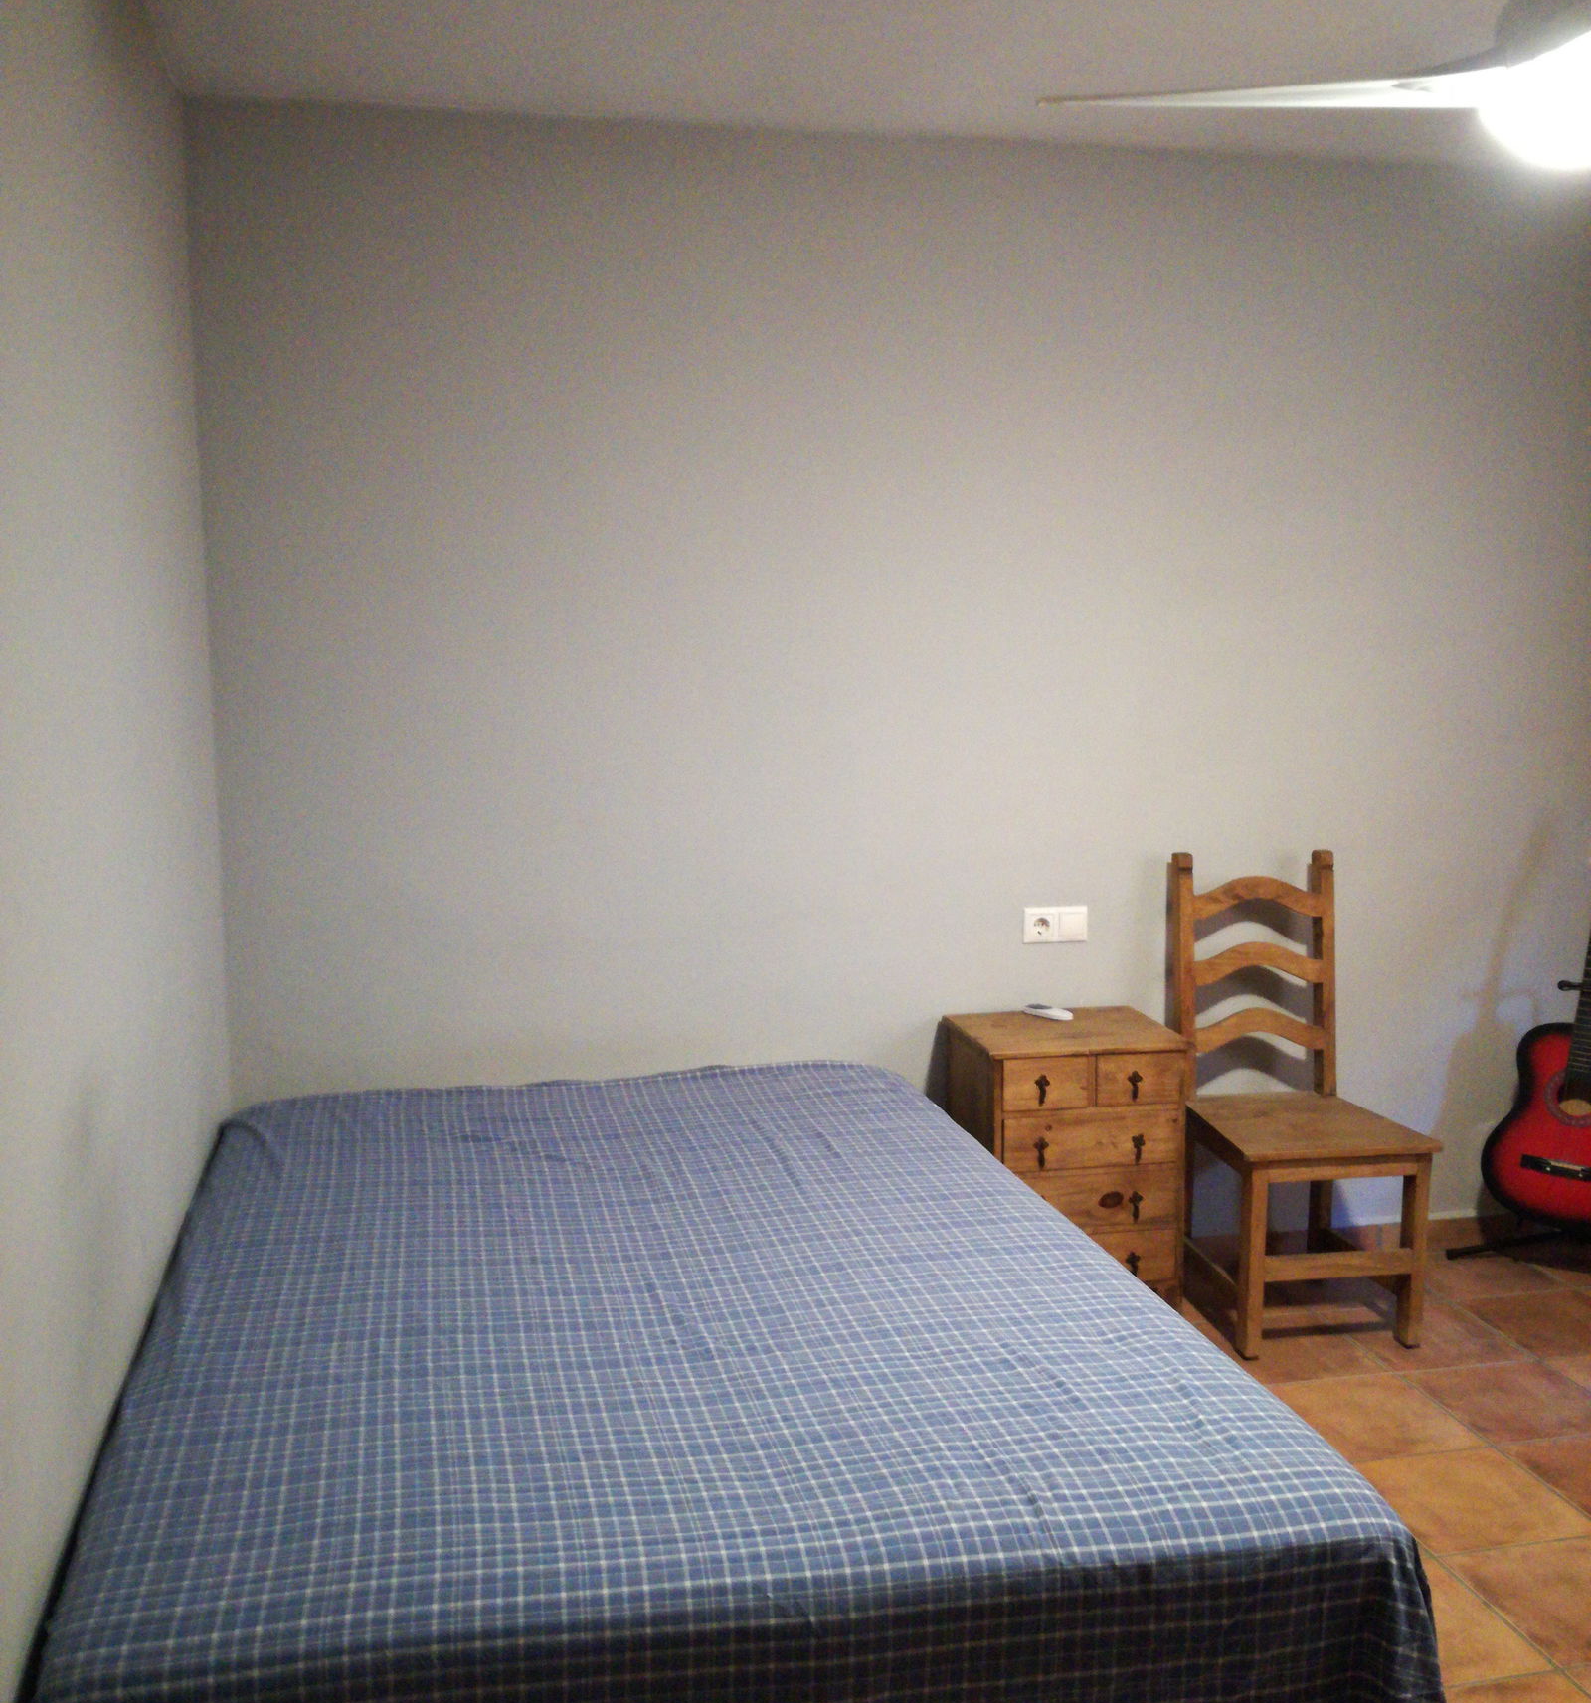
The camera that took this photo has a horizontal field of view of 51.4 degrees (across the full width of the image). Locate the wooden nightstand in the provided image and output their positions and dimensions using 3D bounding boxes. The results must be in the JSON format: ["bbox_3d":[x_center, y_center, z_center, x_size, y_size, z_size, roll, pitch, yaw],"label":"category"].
[{"bbox_3d":[0.600,0.734,3.743,0.452,0.675,0.370,-2,6,-10],"label":"wooden nightstand"}]

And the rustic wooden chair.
[{"bbox_3d":[1.136,0.543,3.763,0.447,1.043,0.492,-1,6,-8],"label":"rustic wooden chair"}]

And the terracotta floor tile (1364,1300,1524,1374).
[{"bbox_3d":[1.392,1.081,3.674,0.325,0.010,0.325,-2,6,-11],"label":"terracotta floor tile"}]

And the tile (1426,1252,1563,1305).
[{"bbox_3d":[1.653,1.038,4.044,0.325,0.010,0.297,-2,6,-11],"label":"tile"}]

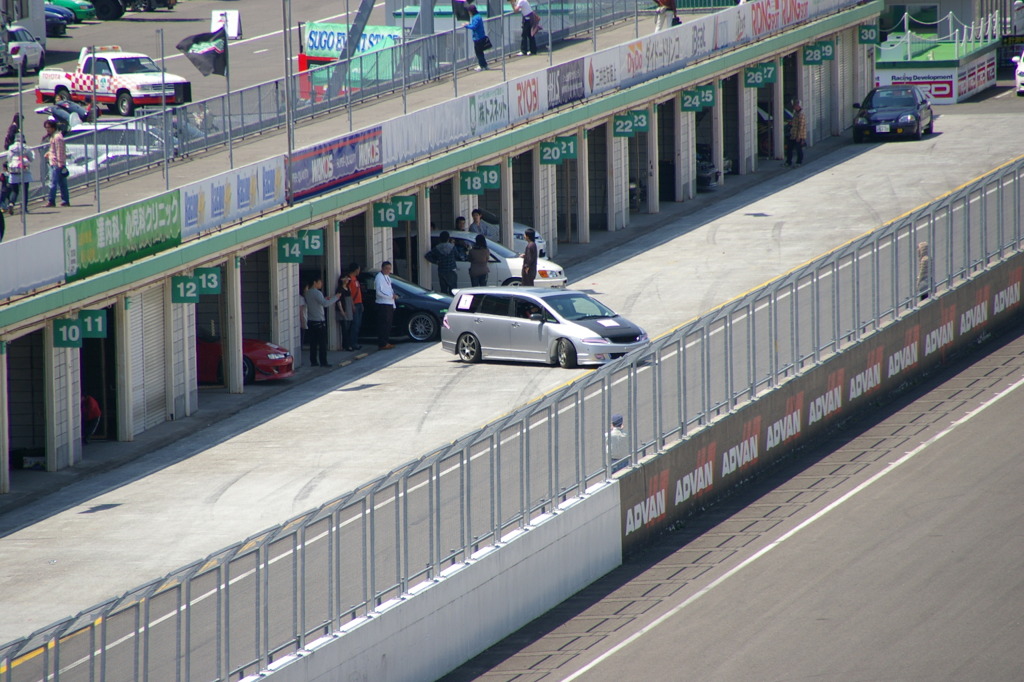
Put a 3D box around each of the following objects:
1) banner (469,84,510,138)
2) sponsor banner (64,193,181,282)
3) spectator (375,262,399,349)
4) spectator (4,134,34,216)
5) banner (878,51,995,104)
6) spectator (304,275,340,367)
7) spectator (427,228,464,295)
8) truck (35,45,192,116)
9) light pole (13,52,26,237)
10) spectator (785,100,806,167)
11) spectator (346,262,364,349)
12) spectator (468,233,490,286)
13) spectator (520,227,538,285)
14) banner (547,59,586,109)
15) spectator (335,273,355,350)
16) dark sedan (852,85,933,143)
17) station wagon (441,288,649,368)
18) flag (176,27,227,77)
[{"bbox_3d":[-0.481,-4.880,225.191,0.050,0.900,4.978,0,4,10],"label":"banner"},{"bbox_3d":[-6.930,-1.890,190.707,0.050,0.970,10.028,-1,4,10],"label":"sponsor banner"},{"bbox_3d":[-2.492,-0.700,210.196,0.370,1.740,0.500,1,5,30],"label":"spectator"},{"bbox_3d":[-9.471,-3.220,204.780,0.520,1.570,0.450,-1,4,-3],"label":"spectator"},{"bbox_3d":[11.885,-7.389,297.963,2.300,1.020,9.000,0,4,10],"label":"banner"},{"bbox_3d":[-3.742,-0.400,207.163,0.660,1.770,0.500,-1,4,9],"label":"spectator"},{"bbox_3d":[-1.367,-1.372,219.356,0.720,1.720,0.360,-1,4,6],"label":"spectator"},{"bbox_3d":[-11.273,-7.384,302.000,1.850,1.870,5.200,-4,5,-34],"label":"truck"},{"bbox_3d":[-8.406,-3.085,183.105,0.110,3.400,0.110,-1,4,10],"label":"light pole"},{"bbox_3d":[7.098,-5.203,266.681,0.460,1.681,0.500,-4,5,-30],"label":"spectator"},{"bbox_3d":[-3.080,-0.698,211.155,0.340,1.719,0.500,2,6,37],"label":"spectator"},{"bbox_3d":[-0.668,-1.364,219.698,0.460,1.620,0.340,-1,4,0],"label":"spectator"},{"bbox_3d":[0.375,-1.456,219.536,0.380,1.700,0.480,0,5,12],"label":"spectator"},{"bbox_3d":[1.212,-5.673,234.987,0.050,0.900,4.953,0,4,10],"label":"banner"},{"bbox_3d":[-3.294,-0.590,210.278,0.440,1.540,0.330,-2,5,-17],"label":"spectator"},{"bbox_3d":[9.979,-6.007,278.184,1.700,1.380,4.250,0,4,9],"label":"dark sedan"},{"bbox_3d":[0.694,-0.322,206.596,1.800,1.500,4.770,-5,6,-41],"label":"station wagon"},{"bbox_3d":[-5.840,-5.445,200.553,0.980,0.940,0.400,0,5,11],"label":"flag"}]

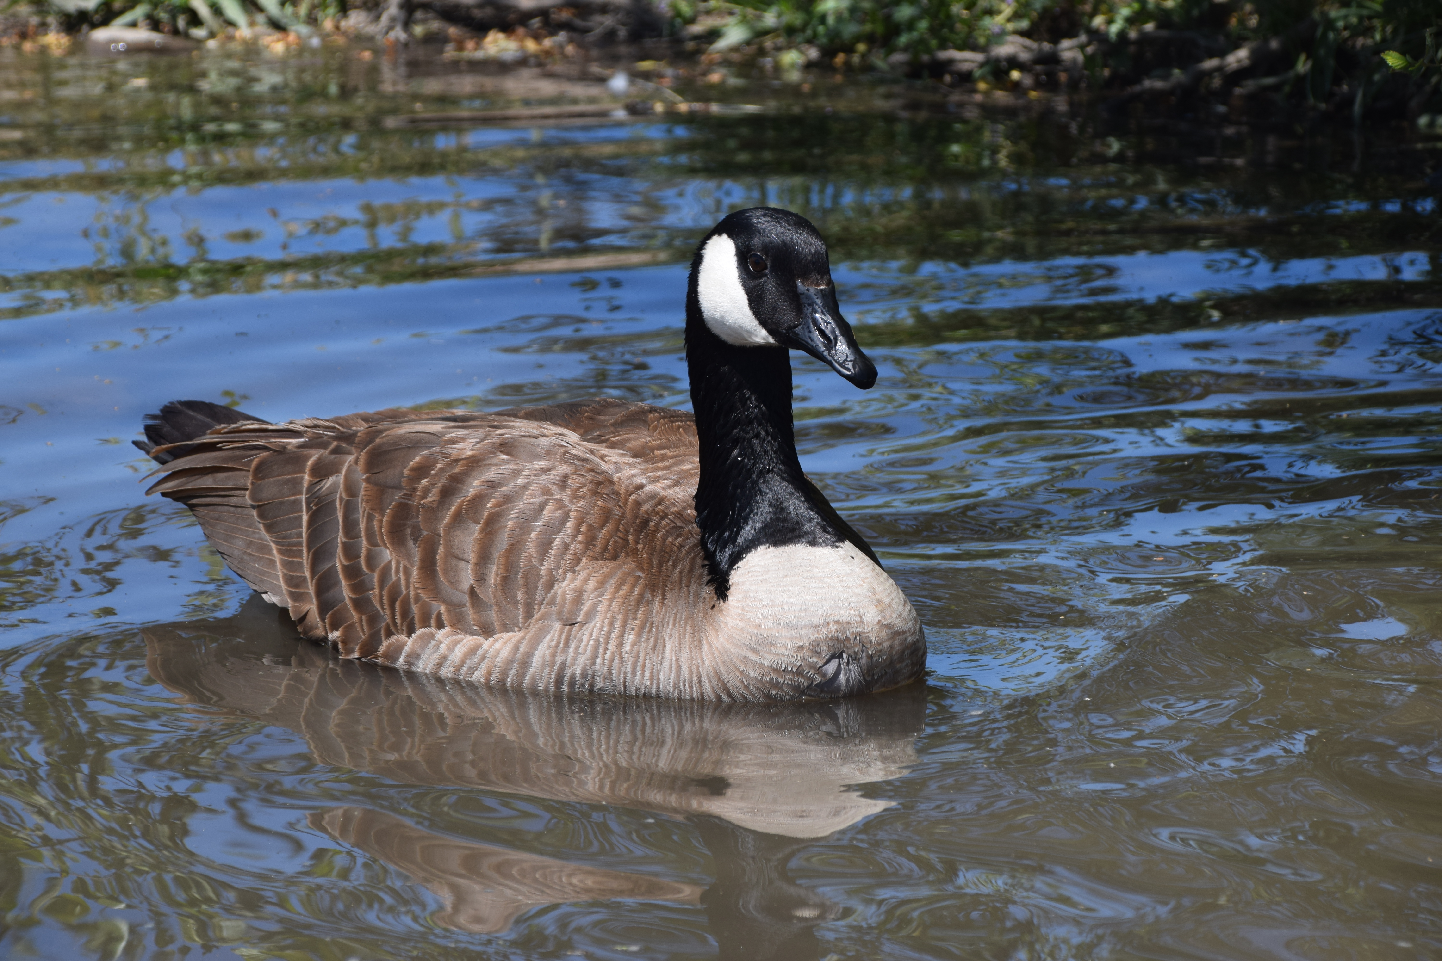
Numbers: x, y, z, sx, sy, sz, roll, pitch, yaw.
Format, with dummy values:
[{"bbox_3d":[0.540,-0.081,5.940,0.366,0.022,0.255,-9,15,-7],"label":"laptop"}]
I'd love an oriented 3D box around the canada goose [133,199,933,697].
[{"bbox_3d":[-0.144,-0.030,3.975,0.645,0.355,0.270,10,15,41],"label":"canada goose"}]

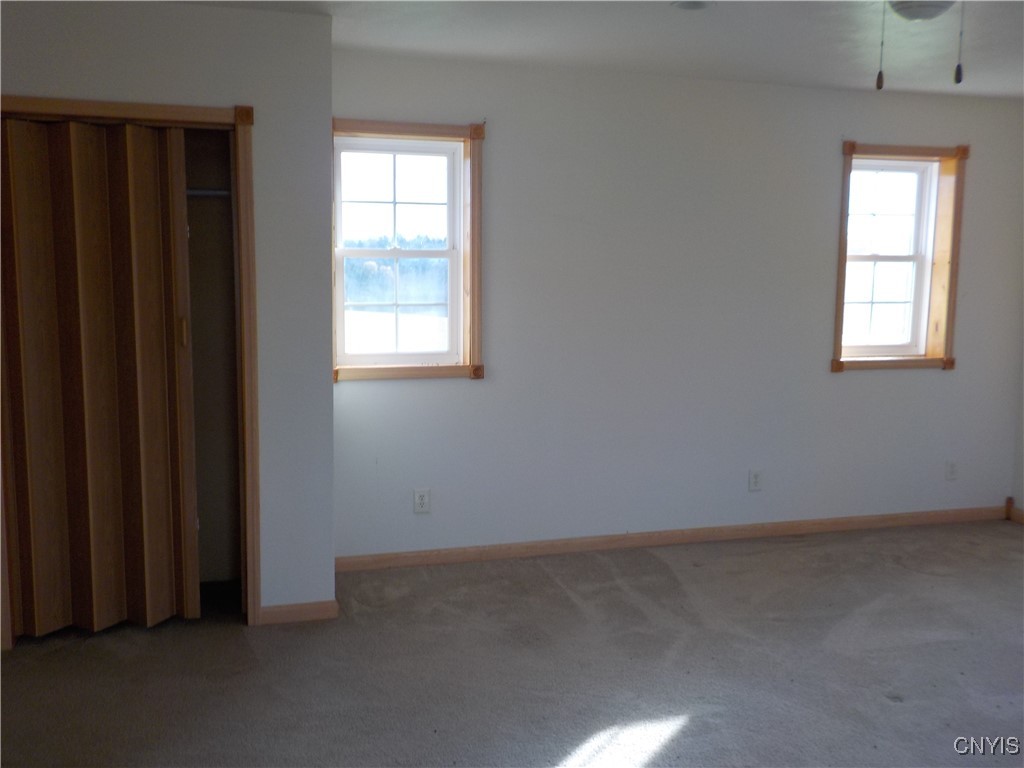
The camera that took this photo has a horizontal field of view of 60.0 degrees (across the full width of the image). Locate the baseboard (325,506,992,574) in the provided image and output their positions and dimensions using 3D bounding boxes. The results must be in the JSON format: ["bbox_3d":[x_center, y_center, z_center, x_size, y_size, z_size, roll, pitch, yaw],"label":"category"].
[{"bbox_3d":[1.054,0.816,4.784,4.028,0.078,0.016,-1,7,-16],"label":"baseboard"}]

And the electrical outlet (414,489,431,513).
[{"bbox_3d":[-0.435,0.568,4.315,0.072,0.116,0.007,-1,7,-16],"label":"electrical outlet"}]

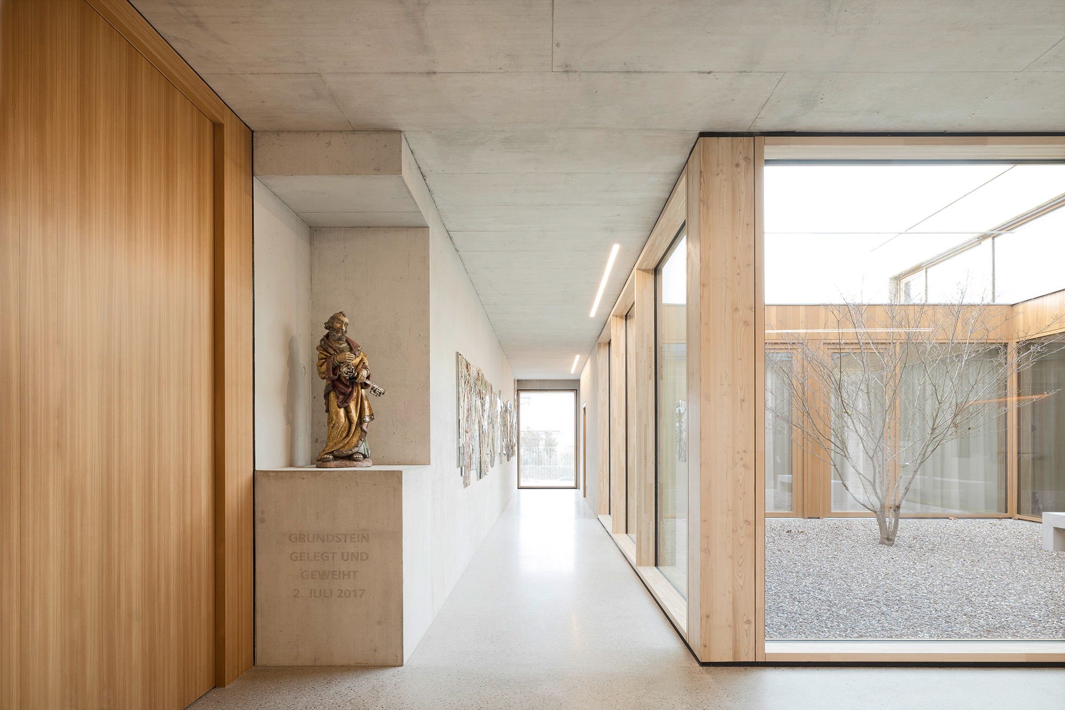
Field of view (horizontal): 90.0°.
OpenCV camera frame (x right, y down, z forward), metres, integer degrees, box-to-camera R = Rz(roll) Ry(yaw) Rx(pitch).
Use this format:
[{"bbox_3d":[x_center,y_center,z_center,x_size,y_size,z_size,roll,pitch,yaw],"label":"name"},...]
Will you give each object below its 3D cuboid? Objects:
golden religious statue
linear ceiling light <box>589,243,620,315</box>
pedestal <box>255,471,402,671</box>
[{"bbox_3d":[-1.110,0.206,3.220,0.420,0.930,0.290,2,-5,-21],"label":"golden religious statue"},{"bbox_3d":[0.734,-0.719,5.638,0.055,0.050,2.542,0,-9,2],"label":"linear ceiling light"},{"bbox_3d":[-1.060,1.160,3.140,0.780,1.030,0.680,0,-5,1],"label":"pedestal"}]

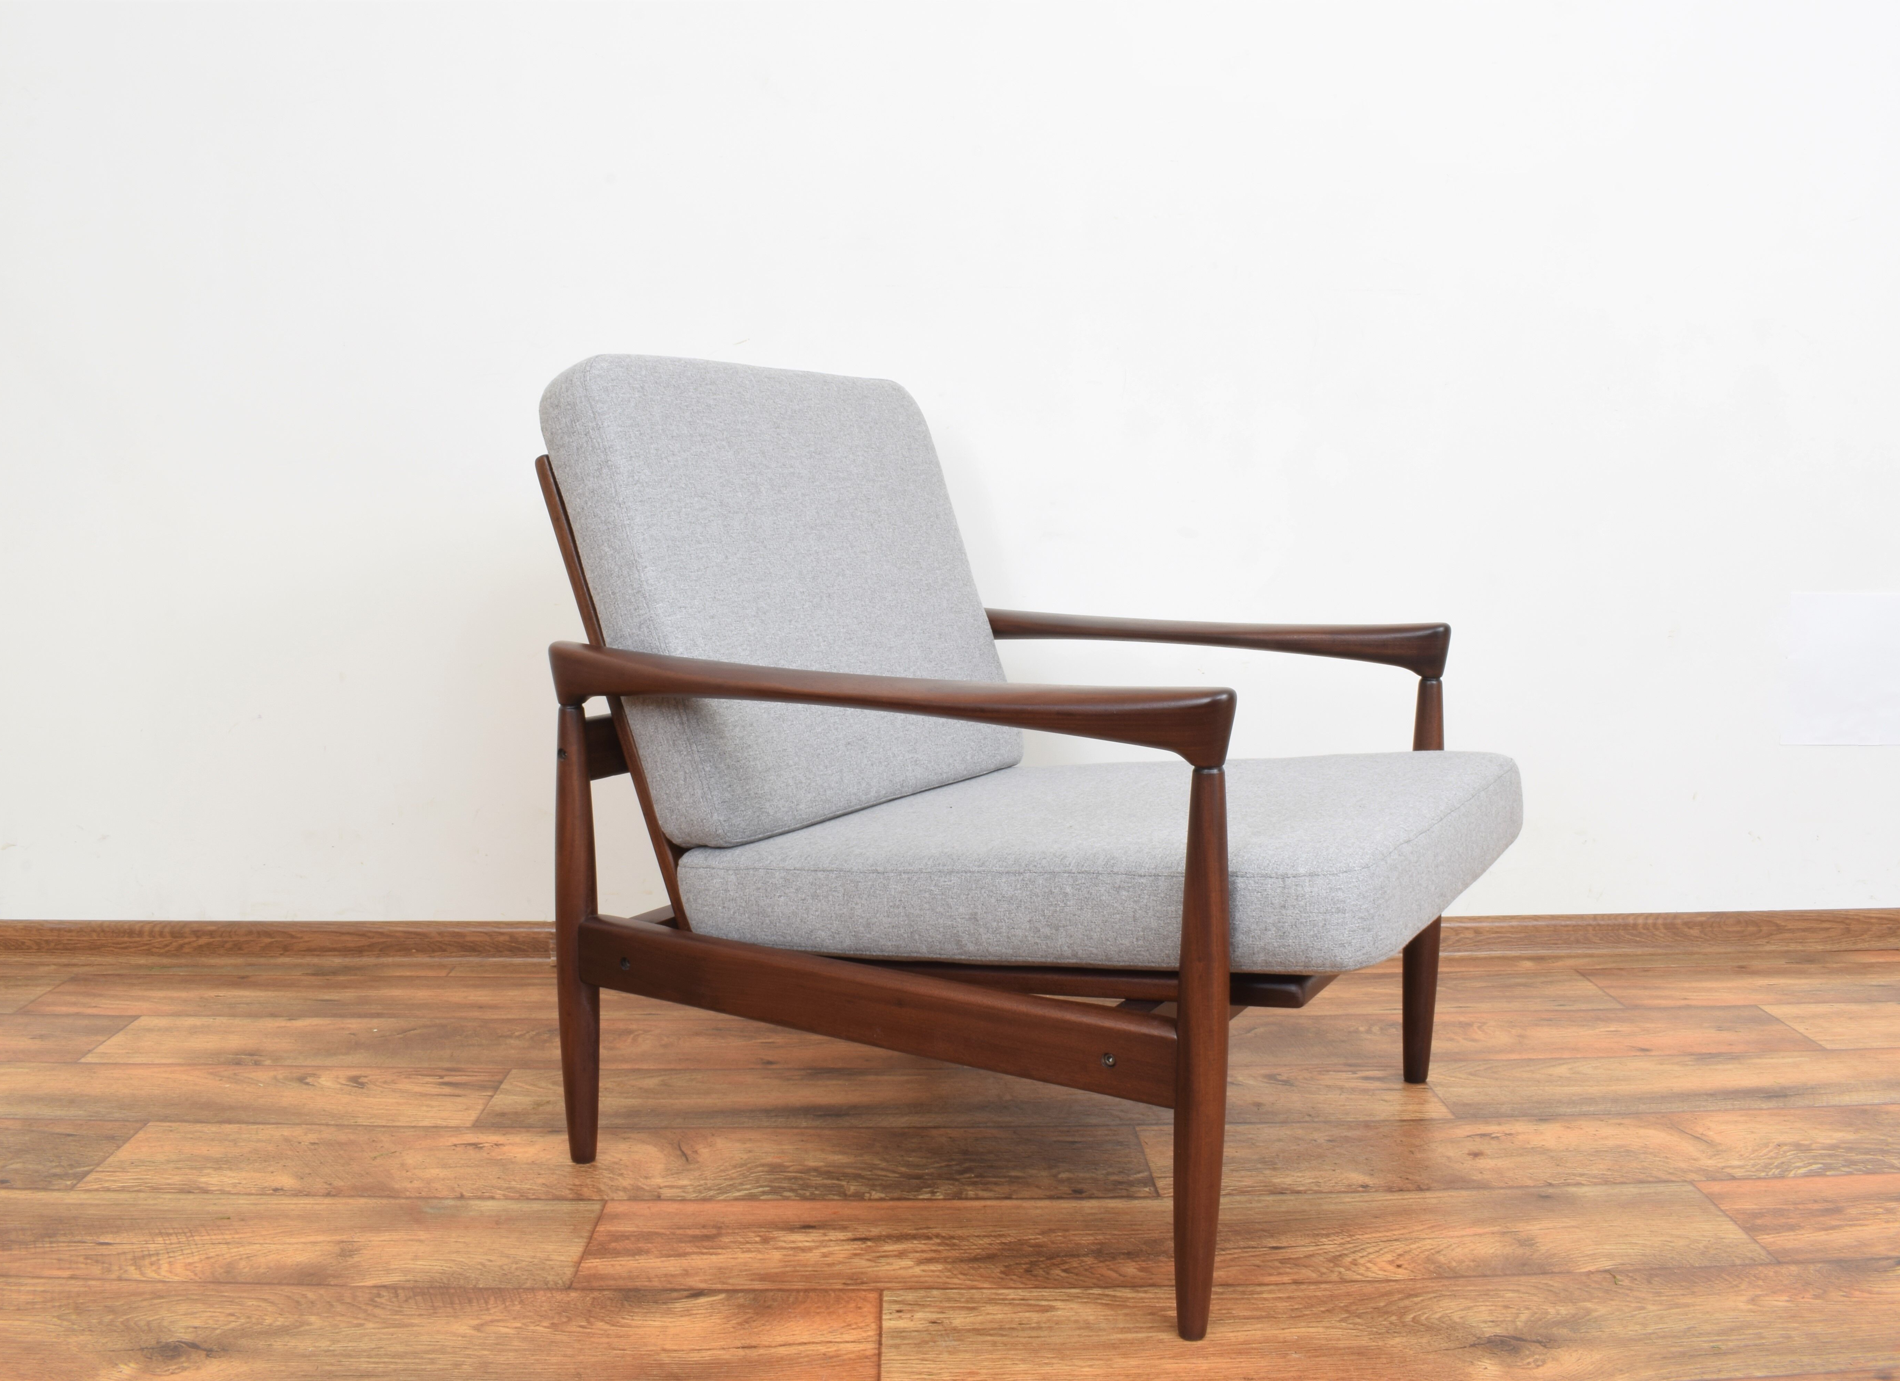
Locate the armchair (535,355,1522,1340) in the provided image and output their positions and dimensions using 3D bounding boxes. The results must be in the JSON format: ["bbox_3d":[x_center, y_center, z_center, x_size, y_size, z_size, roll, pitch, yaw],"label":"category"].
[{"bbox_3d":[0.092,0.063,1.760,0.972,0.871,0.723,5,10,32],"label":"armchair"}]

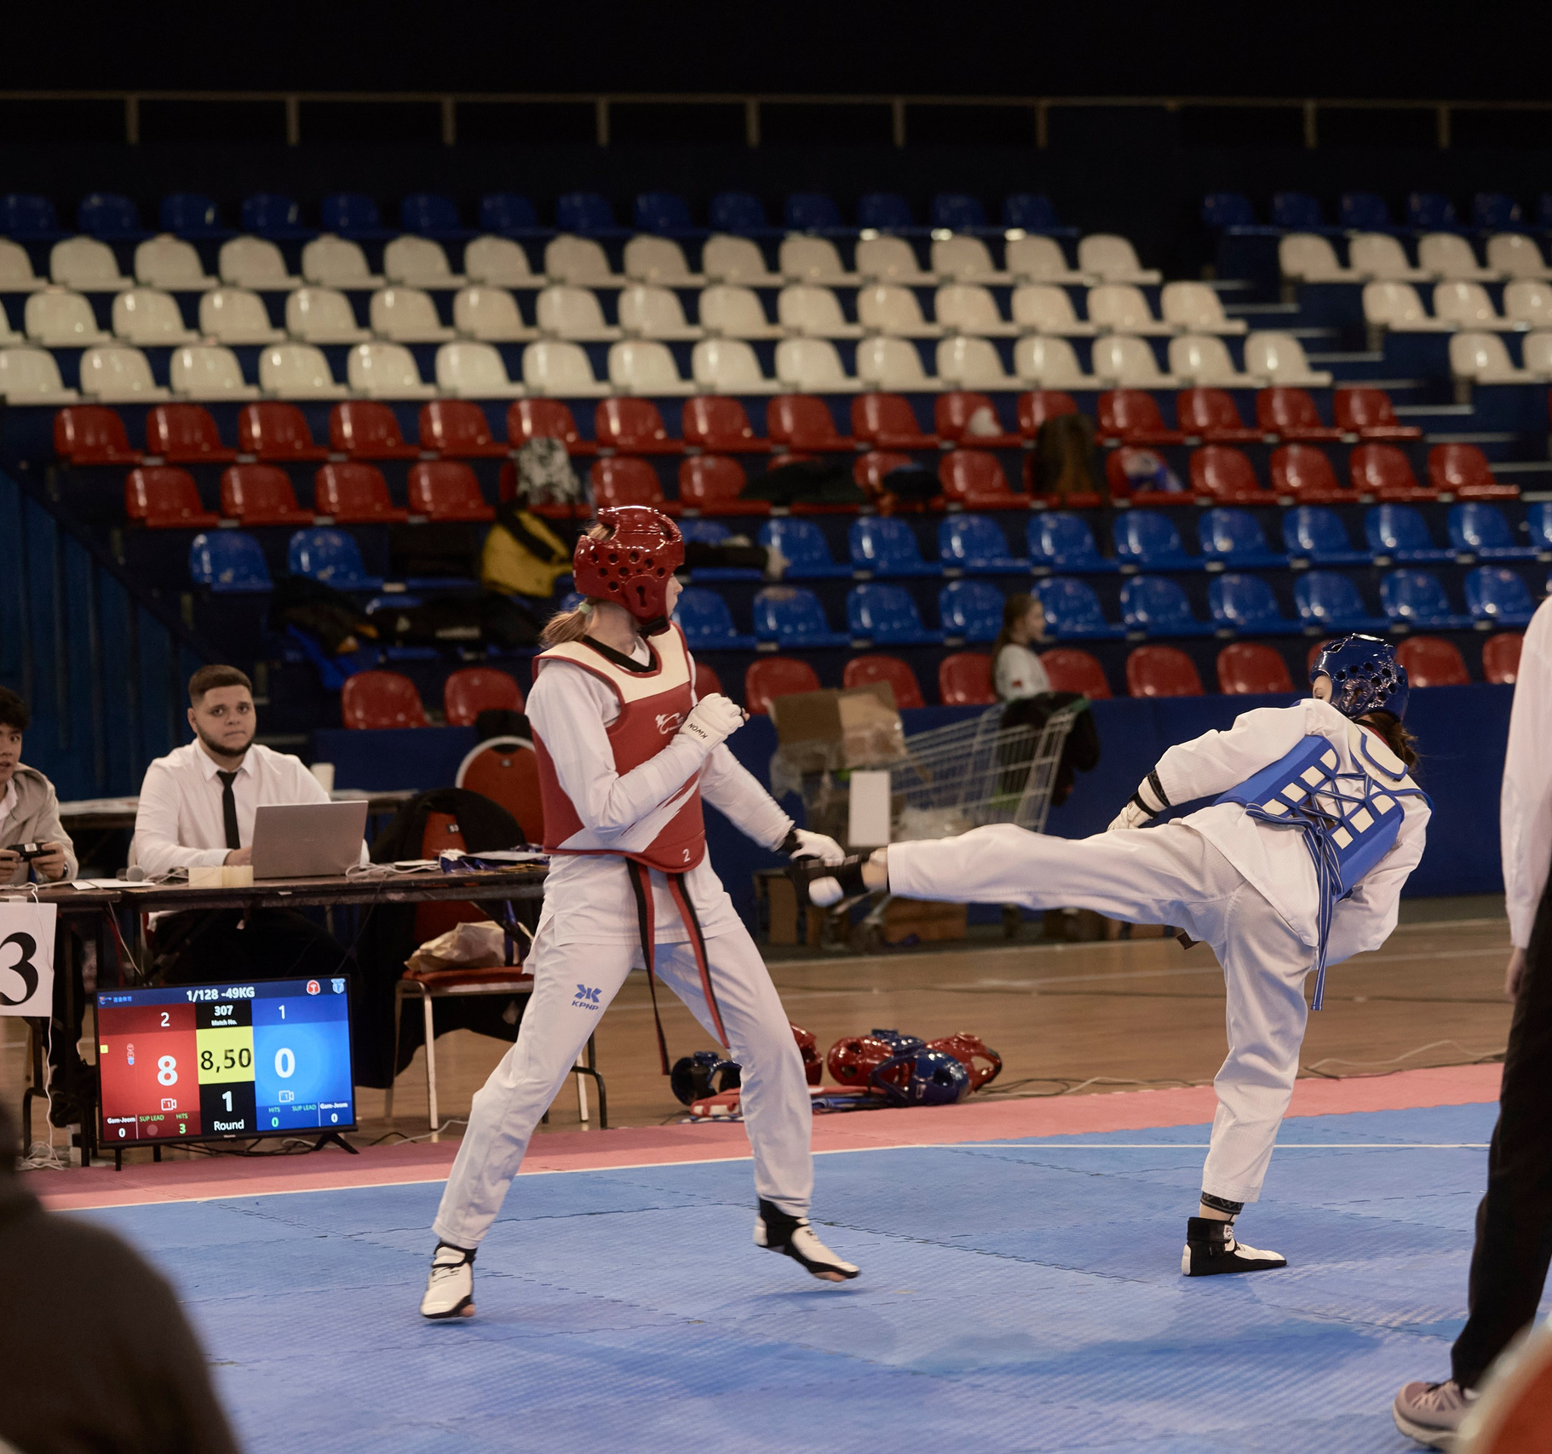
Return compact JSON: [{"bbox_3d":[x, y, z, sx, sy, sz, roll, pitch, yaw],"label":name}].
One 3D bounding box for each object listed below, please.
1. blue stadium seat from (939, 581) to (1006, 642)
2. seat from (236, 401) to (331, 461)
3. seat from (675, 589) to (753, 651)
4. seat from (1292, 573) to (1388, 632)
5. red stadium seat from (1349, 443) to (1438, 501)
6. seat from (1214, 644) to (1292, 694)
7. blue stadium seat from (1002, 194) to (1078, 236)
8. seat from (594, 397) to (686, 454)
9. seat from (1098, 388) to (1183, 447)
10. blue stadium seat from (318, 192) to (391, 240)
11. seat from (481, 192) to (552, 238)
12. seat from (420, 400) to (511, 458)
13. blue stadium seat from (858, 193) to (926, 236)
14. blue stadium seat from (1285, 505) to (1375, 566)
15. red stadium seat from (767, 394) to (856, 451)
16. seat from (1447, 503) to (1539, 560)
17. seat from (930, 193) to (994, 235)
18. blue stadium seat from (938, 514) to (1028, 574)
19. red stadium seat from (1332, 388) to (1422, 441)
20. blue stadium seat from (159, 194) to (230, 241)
[{"bbox_3d":[0.954,-0.523,27.688,0.420,0.300,0.380,-2,2,-26],"label":"blue stadium seat"},{"bbox_3d":[-2.361,-1.422,29.138,0.370,0.277,0.350,-2,2,-25],"label":"seat"},{"bbox_3d":[-0.310,-0.475,27.080,0.420,0.300,0.380,-2,2,-26],"label":"seat"},{"bbox_3d":[2.648,-0.584,28.444,0.370,0.277,0.350,-2,2,-25],"label":"seat"},{"bbox_3d":[3.263,-1.349,32.121,0.405,0.295,0.350,-2,2,-26],"label":"red stadium seat"},{"bbox_3d":[2.295,-0.245,28.428,0.405,0.295,0.350,-2,2,-26],"label":"seat"},{"bbox_3d":[1.597,-3.082,36.676,0.405,0.295,0.350,-2,2,-26],"label":"blue stadium seat"},{"bbox_3d":[-0.679,-1.490,29.968,0.370,0.290,0.345,-2,2,-25],"label":"seat"},{"bbox_3d":[1.872,-1.590,31.176,0.370,0.290,0.345,-2,2,-25],"label":"seat"},{"bbox_3d":[-2.373,-2.949,34.818,0.395,0.295,0.360,-2,2,-25],"label":"blue stadium seat"},{"bbox_3d":[-1.451,-2.901,34.461,0.405,0.295,0.360,-2,2,-27],"label":"seat"},{"bbox_3d":[-1.515,-1.449,29.535,0.370,0.277,0.350,-2,2,-25],"label":"seat"},{"bbox_3d":[0.715,-3.007,35.545,0.405,0.295,0.360,-2,2,-27],"label":"blue stadium seat"},{"bbox_3d":[2.735,-0.956,29.951,0.410,0.300,0.340,-2,1,-26],"label":"blue stadium seat"},{"bbox_3d":[0.180,-1.522,30.330,0.370,0.277,0.350,-2,2,-25],"label":"red stadium seat"},{"bbox_3d":[3.540,-0.967,29.929,0.420,0.300,0.380,-2,2,-26],"label":"seat"},{"bbox_3d":[1.102,-2.887,34.322,0.360,0.285,0.375,-2,2,-25],"label":"seat"},{"bbox_3d":[1.028,-0.912,29.956,0.405,0.295,0.350,-2,2,-26],"label":"blue stadium seat"},{"bbox_3d":[3.150,-1.643,31.780,0.370,0.290,0.345,-2,2,-25],"label":"red stadium seat"},{"bbox_3d":[-3.156,-2.813,33.349,0.410,0.300,0.340,-2,1,-26],"label":"blue stadium seat"}]

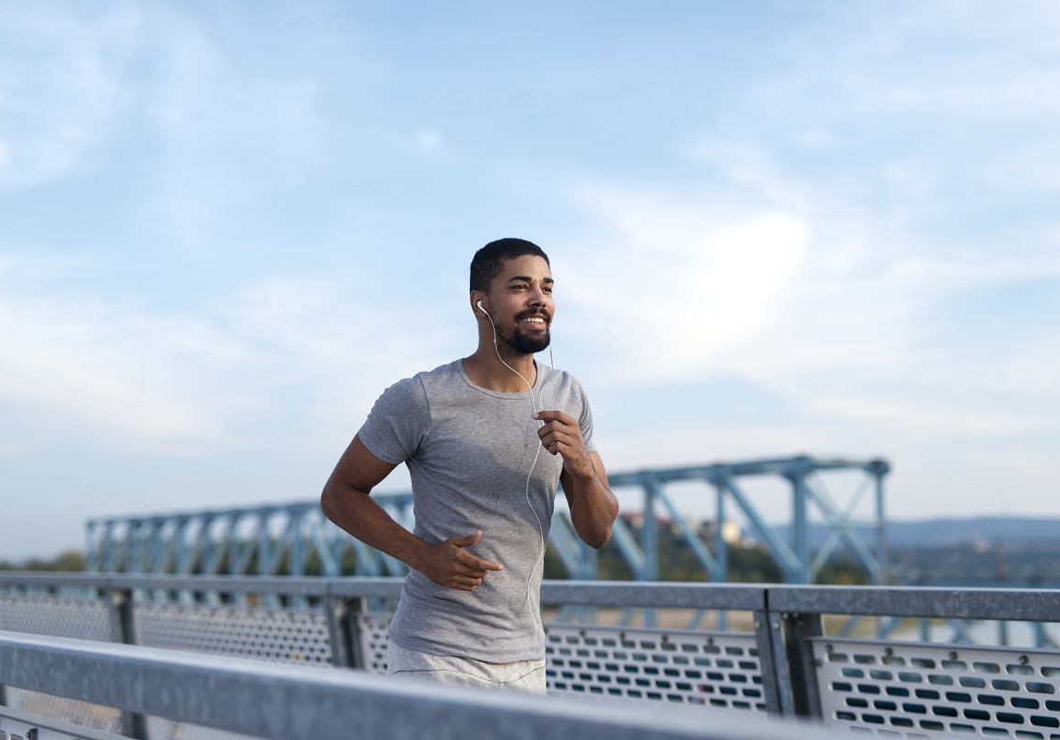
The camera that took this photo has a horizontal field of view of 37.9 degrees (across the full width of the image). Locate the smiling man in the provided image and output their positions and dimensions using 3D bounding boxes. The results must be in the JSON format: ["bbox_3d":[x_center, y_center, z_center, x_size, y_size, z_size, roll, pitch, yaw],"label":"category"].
[{"bbox_3d":[-0.140,0.604,3.140,0.610,1.740,0.700,5,-9,-36],"label":"smiling man"}]

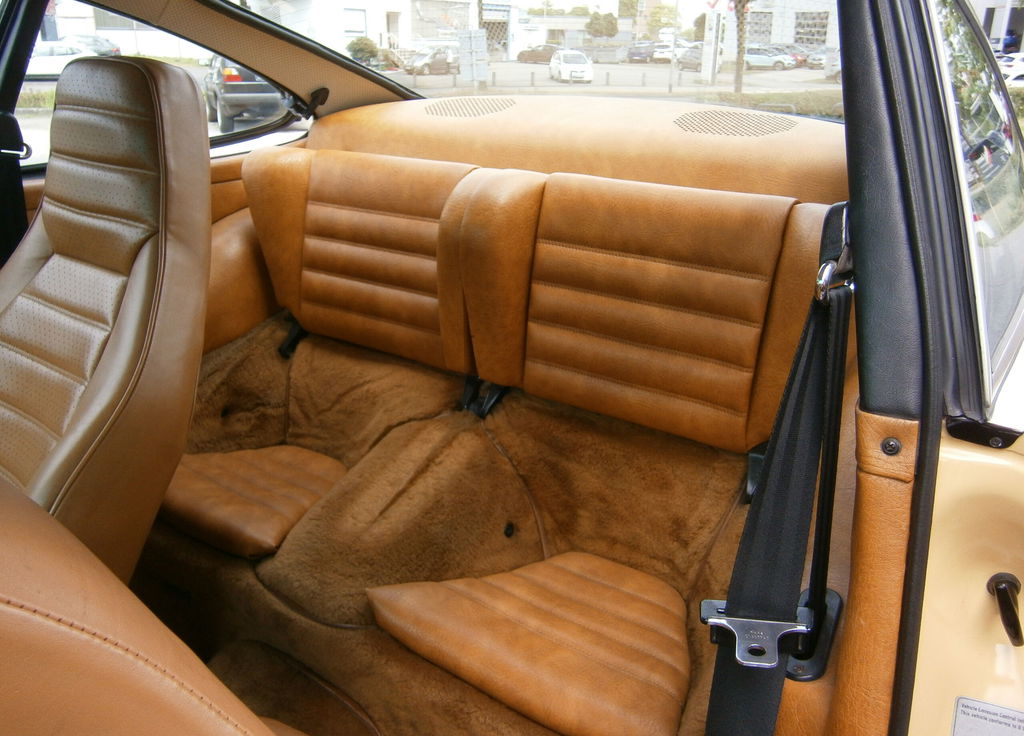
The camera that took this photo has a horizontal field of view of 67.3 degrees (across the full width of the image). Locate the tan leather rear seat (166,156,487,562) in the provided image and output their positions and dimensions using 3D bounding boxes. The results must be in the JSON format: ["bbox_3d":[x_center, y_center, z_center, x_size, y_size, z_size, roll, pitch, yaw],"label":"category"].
[{"bbox_3d":[-0.340,-0.067,1.244,0.572,0.527,0.516,15,27,31],"label":"tan leather rear seat"}]

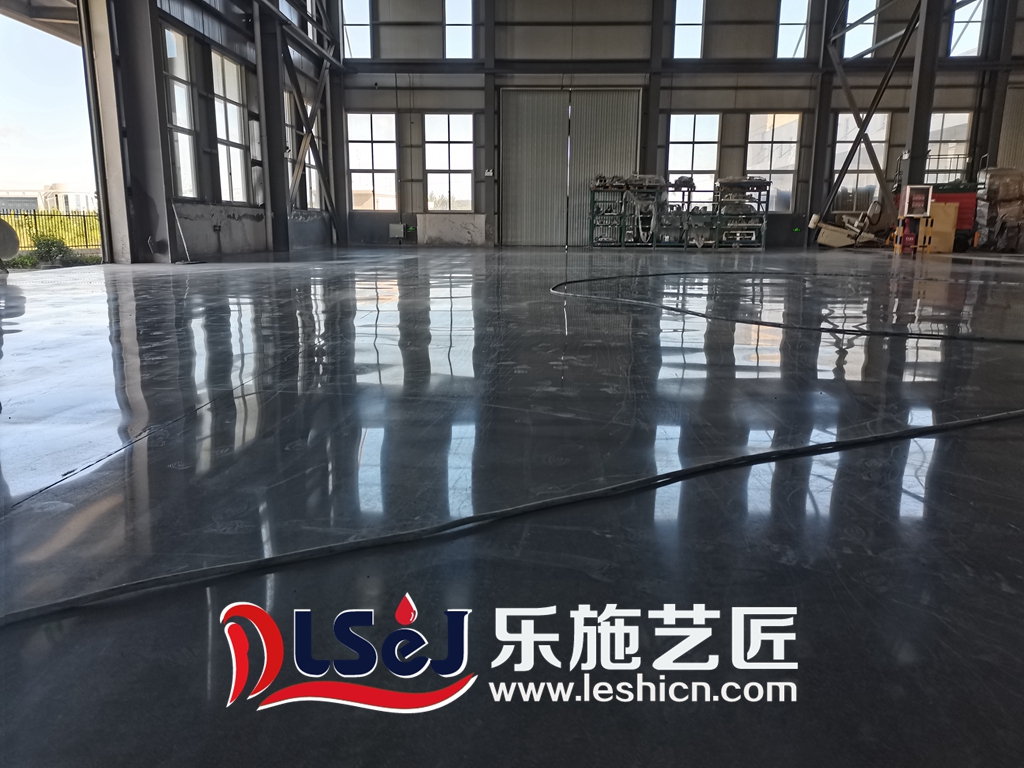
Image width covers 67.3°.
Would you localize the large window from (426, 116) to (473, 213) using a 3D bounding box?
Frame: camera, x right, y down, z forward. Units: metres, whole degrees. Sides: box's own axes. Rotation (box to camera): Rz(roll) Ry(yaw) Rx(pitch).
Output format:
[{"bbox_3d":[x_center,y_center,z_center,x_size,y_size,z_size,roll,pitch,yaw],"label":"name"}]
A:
[{"bbox_3d":[-1.904,-6.673,23.240,1.500,2.890,0.120,1,12,2],"label":"large window"}]

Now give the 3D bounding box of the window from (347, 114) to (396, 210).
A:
[{"bbox_3d":[-4.244,-6.708,23.338,1.510,2.890,0.120,1,12,2],"label":"window"}]

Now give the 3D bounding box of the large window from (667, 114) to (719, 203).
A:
[{"bbox_3d":[5.394,-6.564,22.934,1.520,2.890,0.120,1,12,2],"label":"large window"}]

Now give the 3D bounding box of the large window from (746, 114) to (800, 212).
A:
[{"bbox_3d":[7.718,-6.529,22.837,1.540,2.890,0.120,1,12,2],"label":"large window"}]

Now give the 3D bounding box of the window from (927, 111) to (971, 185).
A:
[{"bbox_3d":[12.597,-6.456,22.632,1.520,2.890,0.120,1,12,2],"label":"window"}]

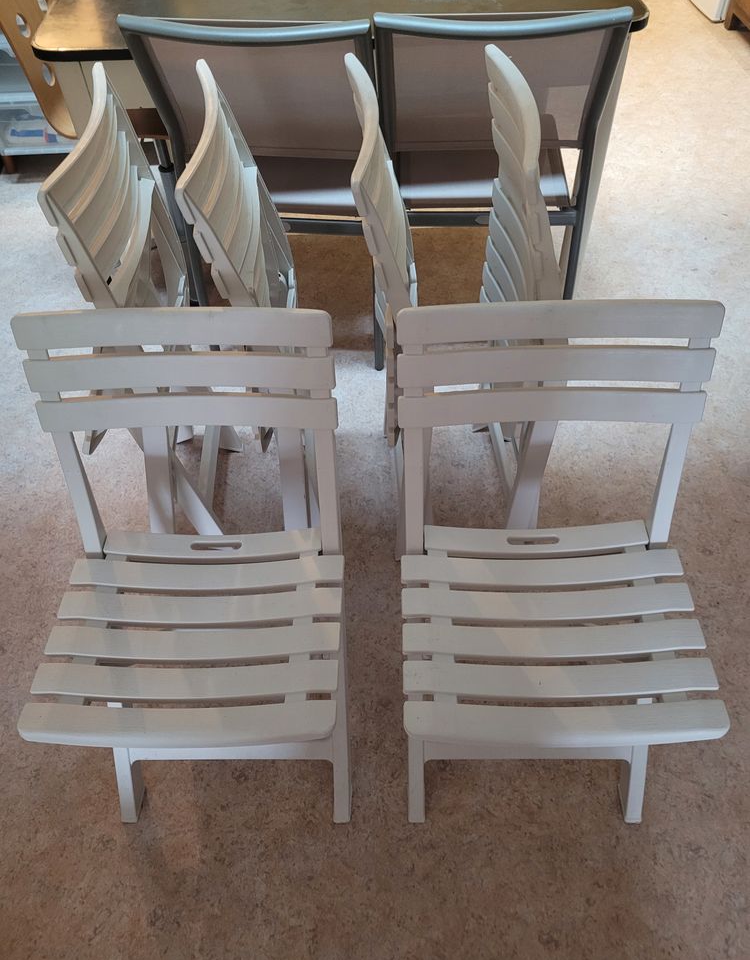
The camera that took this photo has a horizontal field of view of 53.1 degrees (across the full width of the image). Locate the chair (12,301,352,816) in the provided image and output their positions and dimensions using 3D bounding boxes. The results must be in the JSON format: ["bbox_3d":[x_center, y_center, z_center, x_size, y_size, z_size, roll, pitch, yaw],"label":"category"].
[{"bbox_3d":[-0.253,0.192,1.133,0.419,0.793,0.455,-1,50,2],"label":"chair"}]

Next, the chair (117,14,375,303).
[{"bbox_3d":[-0.191,-0.781,1.900,0.470,0.869,0.566,5,50,6],"label":"chair"}]

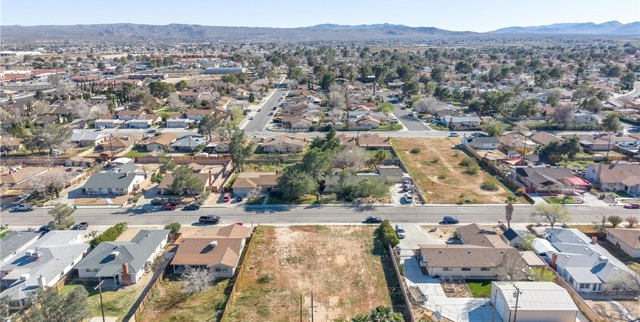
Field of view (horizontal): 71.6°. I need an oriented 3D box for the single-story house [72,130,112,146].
[{"bbox_3d":[-111.684,-10.972,215.424,14.000,4.100,15.800,0,16,0],"label":"single-story house"}]

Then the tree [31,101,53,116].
[{"bbox_3d":[-178.052,-33.035,282.350,12.320,9.540,12.320,0,16,0],"label":"tree"}]

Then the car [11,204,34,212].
[{"bbox_3d":[-85.280,13.190,127.820,5.570,1.800,1.960,0,16,0],"label":"car"}]

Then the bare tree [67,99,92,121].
[{"bbox_3d":[-145.850,-30.424,267.307,13.780,12.830,13.780,0,16,0],"label":"bare tree"}]

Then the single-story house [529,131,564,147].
[{"bbox_3d":[108.518,-9.271,209.141,13.500,4.300,17.000,0,16,0],"label":"single-story house"}]

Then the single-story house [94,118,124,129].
[{"bbox_3d":[-117.923,-21.367,251.704,14.000,3.700,11.500,0,15,0],"label":"single-story house"}]

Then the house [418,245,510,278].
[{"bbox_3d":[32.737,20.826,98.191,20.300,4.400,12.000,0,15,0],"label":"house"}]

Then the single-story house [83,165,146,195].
[{"bbox_3d":[-70.285,6.575,154.177,15.500,4.200,19.500,0,16,0],"label":"single-story house"}]

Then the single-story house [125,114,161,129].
[{"bbox_3d":[-96.470,-21.910,243.320,14.950,4.230,16.710,0,16,0],"label":"single-story house"}]

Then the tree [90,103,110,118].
[{"bbox_3d":[-137.030,-30.995,275.711,10.940,9.290,10.940,0,16,0],"label":"tree"}]

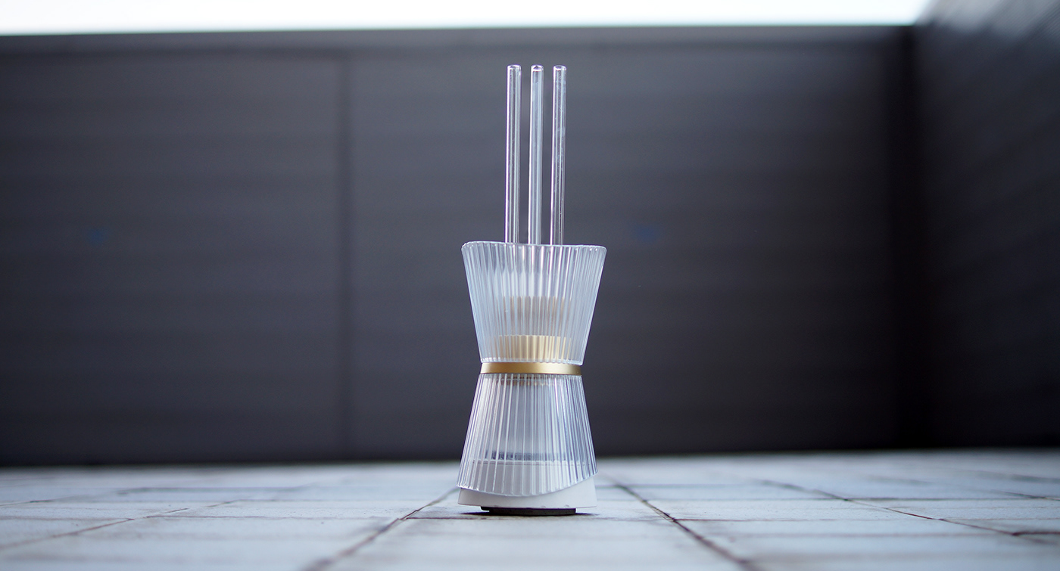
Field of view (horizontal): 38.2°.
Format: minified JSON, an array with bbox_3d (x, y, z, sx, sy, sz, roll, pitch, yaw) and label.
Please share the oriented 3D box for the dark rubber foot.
[{"bbox_3d":[-0.001,0.136,0.925,0.057,0.005,0.057,0,-6,0],"label":"dark rubber foot"}]

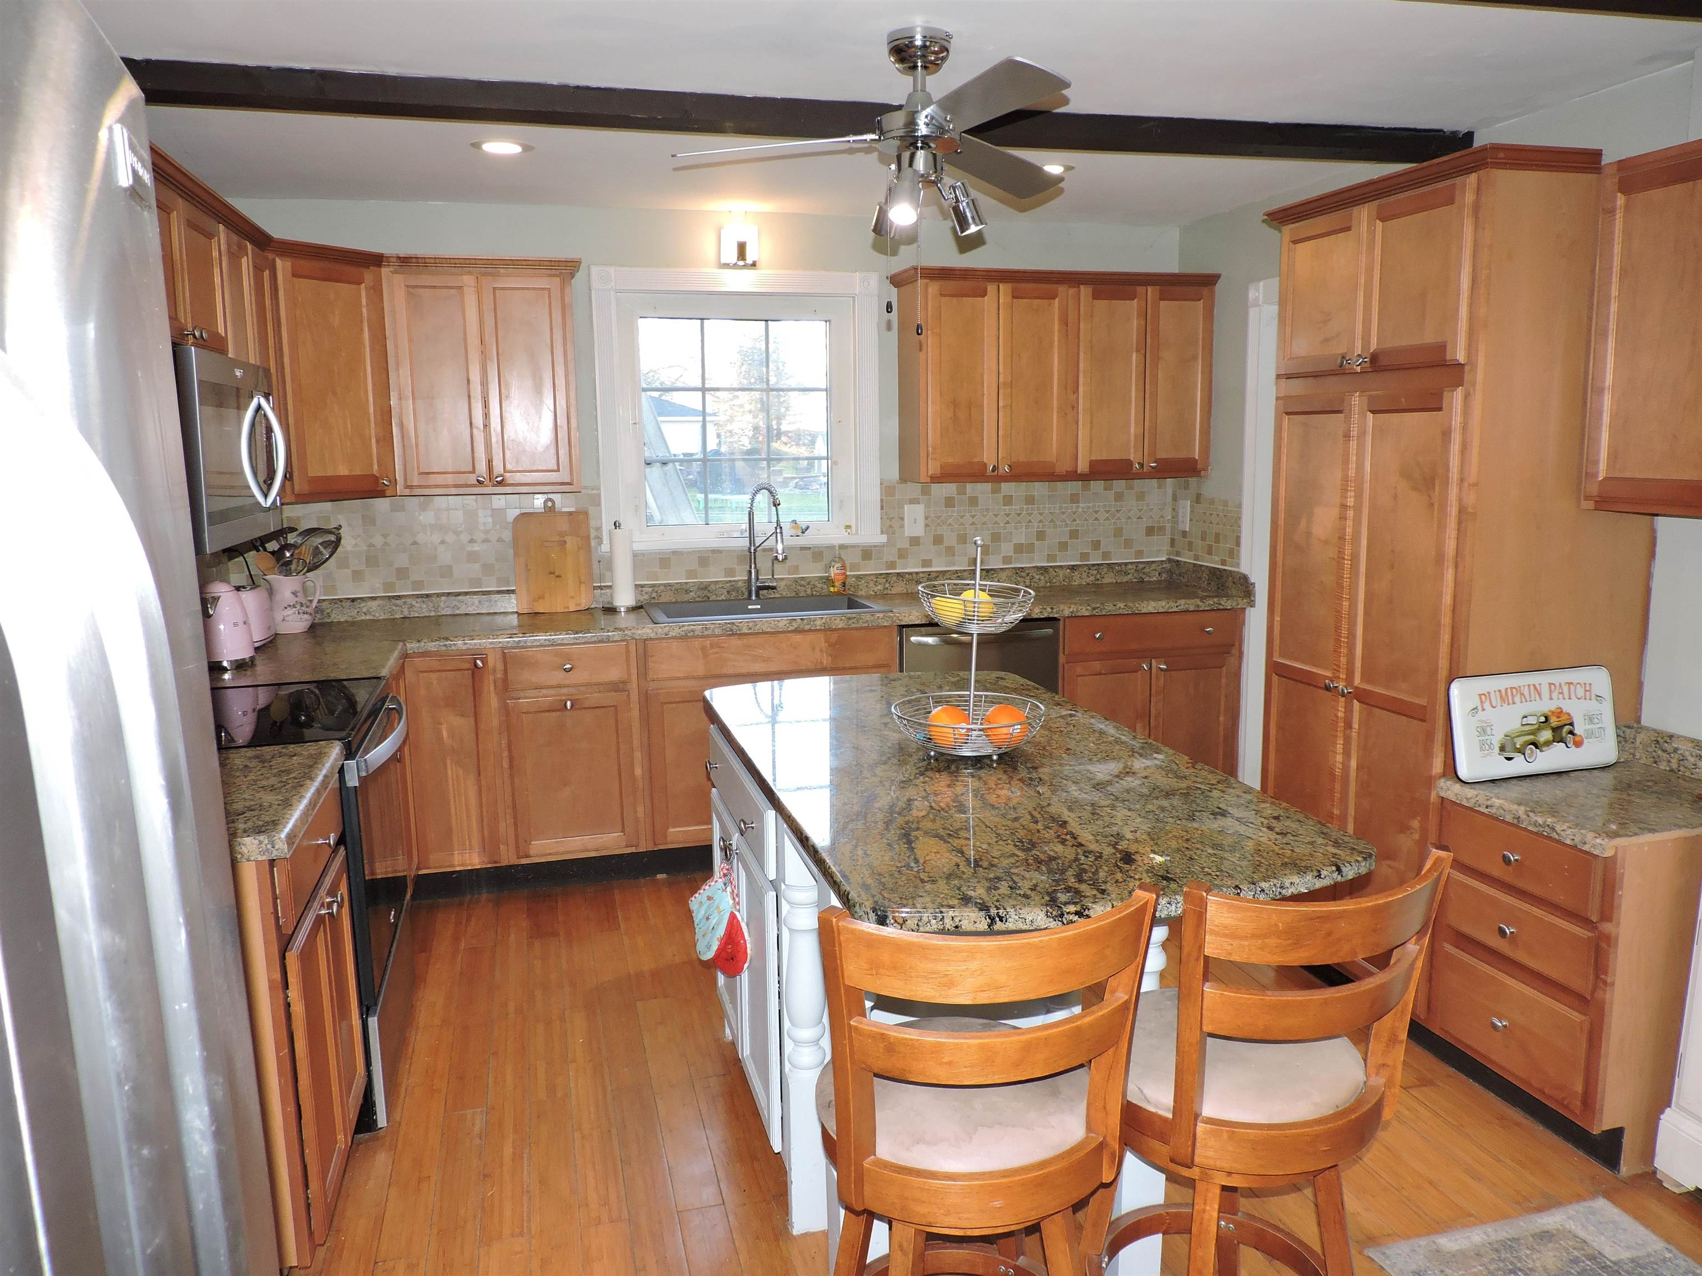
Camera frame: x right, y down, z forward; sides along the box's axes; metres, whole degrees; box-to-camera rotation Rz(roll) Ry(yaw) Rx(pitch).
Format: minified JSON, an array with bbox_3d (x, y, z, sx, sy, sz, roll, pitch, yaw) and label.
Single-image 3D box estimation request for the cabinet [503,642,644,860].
[{"bbox_3d":[-1.020,0.376,4.346,0.477,0.816,0.630,-3,10,-15],"label":"cabinet"}]

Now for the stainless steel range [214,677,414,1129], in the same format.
[{"bbox_3d":[-1.476,0.634,2.995,0.700,0.922,0.757,-3,11,-14],"label":"stainless steel range"}]

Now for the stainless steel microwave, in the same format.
[{"bbox_3d":[-1.618,-0.429,2.719,0.425,0.427,0.752,-3,10,-15],"label":"stainless steel microwave"}]

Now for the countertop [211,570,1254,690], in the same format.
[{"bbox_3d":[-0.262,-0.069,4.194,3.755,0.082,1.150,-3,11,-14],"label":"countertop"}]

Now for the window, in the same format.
[{"bbox_3d":[-0.424,-0.890,4.619,1.140,1.052,0.120,-3,11,-14],"label":"window"}]

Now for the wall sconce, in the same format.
[{"bbox_3d":[-0.417,-1.504,4.462,0.156,0.190,0.130,-3,10,-15],"label":"wall sconce"}]

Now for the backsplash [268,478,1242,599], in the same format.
[{"bbox_3d":[-0.353,-0.379,4.445,3.735,0.376,0.520,-3,11,-14],"label":"backsplash"}]

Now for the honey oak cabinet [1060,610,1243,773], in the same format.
[{"bbox_3d":[1.102,0.256,4.897,0.785,0.816,0.630,-3,10,-15],"label":"honey oak cabinet"}]

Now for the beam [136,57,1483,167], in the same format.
[{"bbox_3d":[0.006,-1.315,3.014,3.635,0.069,0.151,-3,11,-14],"label":"beam"}]

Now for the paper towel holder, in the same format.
[{"bbox_3d":[-0.880,-0.281,4.503,0.150,0.348,0.150,-3,10,-15],"label":"paper towel holder"}]

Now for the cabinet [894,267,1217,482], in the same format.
[{"bbox_3d":[0.816,-1.044,4.748,1.275,0.804,0.360,-3,10,-15],"label":"cabinet"}]

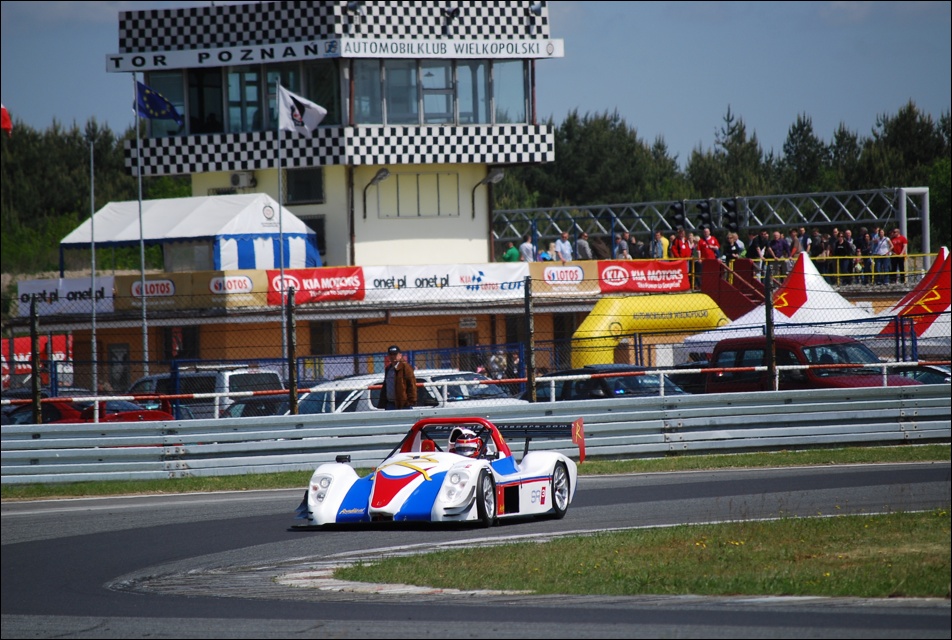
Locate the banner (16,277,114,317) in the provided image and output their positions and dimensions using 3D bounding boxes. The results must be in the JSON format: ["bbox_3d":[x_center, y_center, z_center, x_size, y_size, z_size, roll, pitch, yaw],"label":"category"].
[{"bbox_3d":[-11.533,-0.662,224.000,3.700,1.020,0.050,-2,0,-45],"label":"banner"}]

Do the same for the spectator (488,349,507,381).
[{"bbox_3d":[0.581,1.595,215.000,0.500,1.700,0.350,-2,0,0],"label":"spectator"}]

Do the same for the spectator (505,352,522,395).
[{"bbox_3d":[1.109,1.745,226.002,0.520,1.700,0.360,-2,0,12],"label":"spectator"}]

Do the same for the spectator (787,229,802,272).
[{"bbox_3d":[9.731,-1.894,243.000,0.520,1.750,0.450,-2,0,41],"label":"spectator"}]

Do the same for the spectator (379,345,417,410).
[{"bbox_3d":[-1.023,1.208,105.000,0.530,1.730,0.400,-2,0,27],"label":"spectator"}]

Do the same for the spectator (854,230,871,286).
[{"bbox_3d":[12.229,-2.004,251.000,0.520,1.790,0.350,-2,0,0],"label":"spectator"}]

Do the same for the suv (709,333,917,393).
[{"bbox_3d":[5.571,1.121,129.003,1.730,1.800,4.120,-2,0,-38],"label":"suv"}]

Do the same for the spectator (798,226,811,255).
[{"bbox_3d":[10.197,-1.946,246.500,0.500,1.830,0.350,-2,0,30],"label":"spectator"}]

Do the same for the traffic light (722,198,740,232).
[{"bbox_3d":[8.481,-3.469,264.000,0.450,1.130,0.400,-2,0,-31],"label":"traffic light"}]

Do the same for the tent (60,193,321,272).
[{"bbox_3d":[-8.942,-2.100,246.500,6.900,3.400,4.200,-2,0,43],"label":"tent"}]

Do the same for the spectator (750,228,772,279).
[{"bbox_3d":[8.921,-1.944,247.686,0.520,1.750,0.360,-2,0,-18],"label":"spectator"}]

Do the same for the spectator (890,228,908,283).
[{"bbox_3d":[13.259,-1.988,249.000,0.530,1.740,0.380,-2,0,20],"label":"spectator"}]

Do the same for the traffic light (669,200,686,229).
[{"bbox_3d":[6.781,-3.424,267.000,0.420,1.080,0.370,-2,0,-38],"label":"traffic light"}]

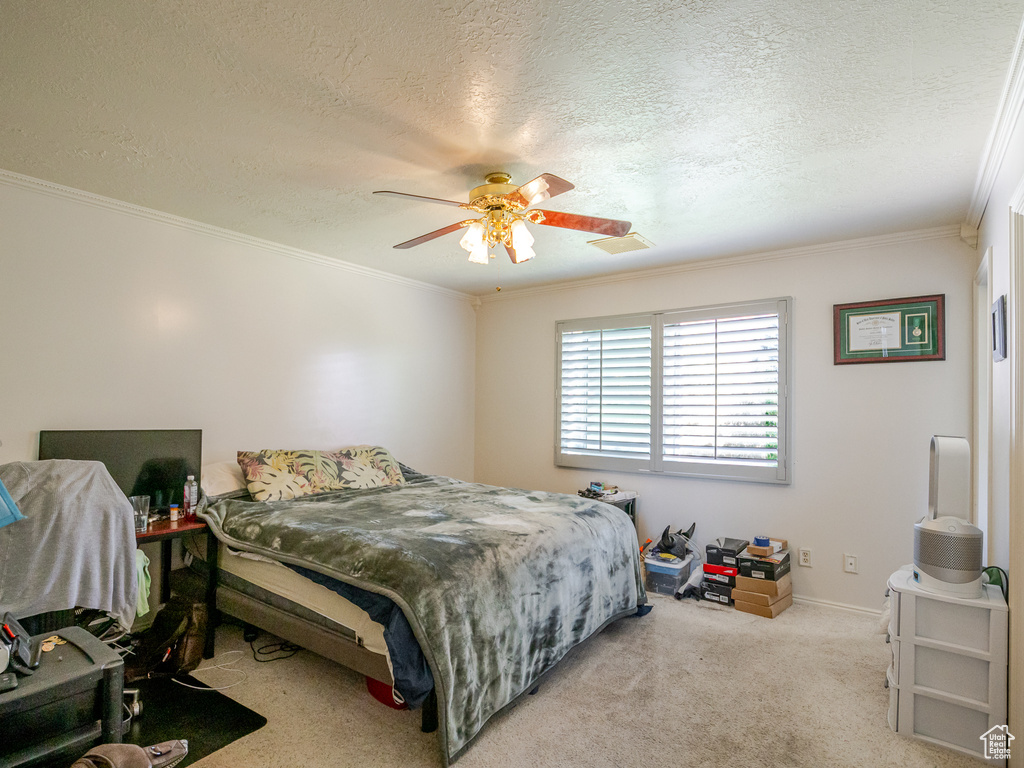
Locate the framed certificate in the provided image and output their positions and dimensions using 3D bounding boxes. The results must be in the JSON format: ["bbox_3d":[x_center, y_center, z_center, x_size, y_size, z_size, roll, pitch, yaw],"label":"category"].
[{"bbox_3d":[2.425,-0.342,3.442,0.588,0.408,0.030,-1,-3,35],"label":"framed certificate"}]

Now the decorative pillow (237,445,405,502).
[{"bbox_3d":[-1.260,0.590,3.661,0.180,0.300,1.170,-31,-19,31],"label":"decorative pillow"}]

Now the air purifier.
[{"bbox_3d":[1.817,0.545,2.225,0.222,0.635,0.222,-1,-3,27],"label":"air purifier"}]

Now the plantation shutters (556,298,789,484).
[{"bbox_3d":[1.179,0.066,4.293,1.930,1.320,0.070,-1,-3,35],"label":"plantation shutters"}]

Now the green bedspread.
[{"bbox_3d":[-0.530,1.064,3.291,2.100,0.750,1.930,-1,-3,35],"label":"green bedspread"}]

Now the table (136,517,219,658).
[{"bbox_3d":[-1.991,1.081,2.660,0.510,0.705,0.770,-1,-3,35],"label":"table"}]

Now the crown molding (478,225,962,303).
[{"bbox_3d":[1.191,-0.893,4.341,3.800,0.065,0.055,-1,-3,35],"label":"crown molding"}]

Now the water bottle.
[{"bbox_3d":[-1.726,0.619,2.870,0.066,0.240,0.066,-1,-3,35],"label":"water bottle"}]

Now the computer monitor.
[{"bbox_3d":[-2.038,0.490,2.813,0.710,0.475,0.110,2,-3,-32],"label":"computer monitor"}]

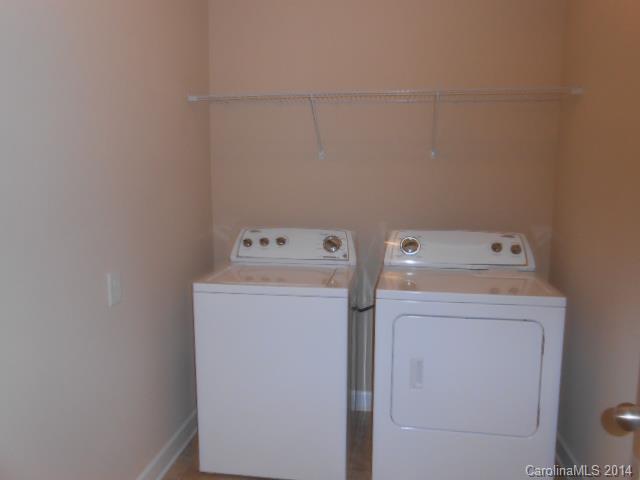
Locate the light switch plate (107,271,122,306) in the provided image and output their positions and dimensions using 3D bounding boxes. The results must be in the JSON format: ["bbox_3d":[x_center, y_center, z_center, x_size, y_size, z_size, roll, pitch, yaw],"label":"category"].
[{"bbox_3d":[-0.772,0.187,1.808,0.012,0.118,0.078,1,8,8],"label":"light switch plate"}]

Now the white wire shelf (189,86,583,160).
[{"bbox_3d":[0.284,-0.577,2.477,1.880,0.307,0.304,1,8,8],"label":"white wire shelf"}]

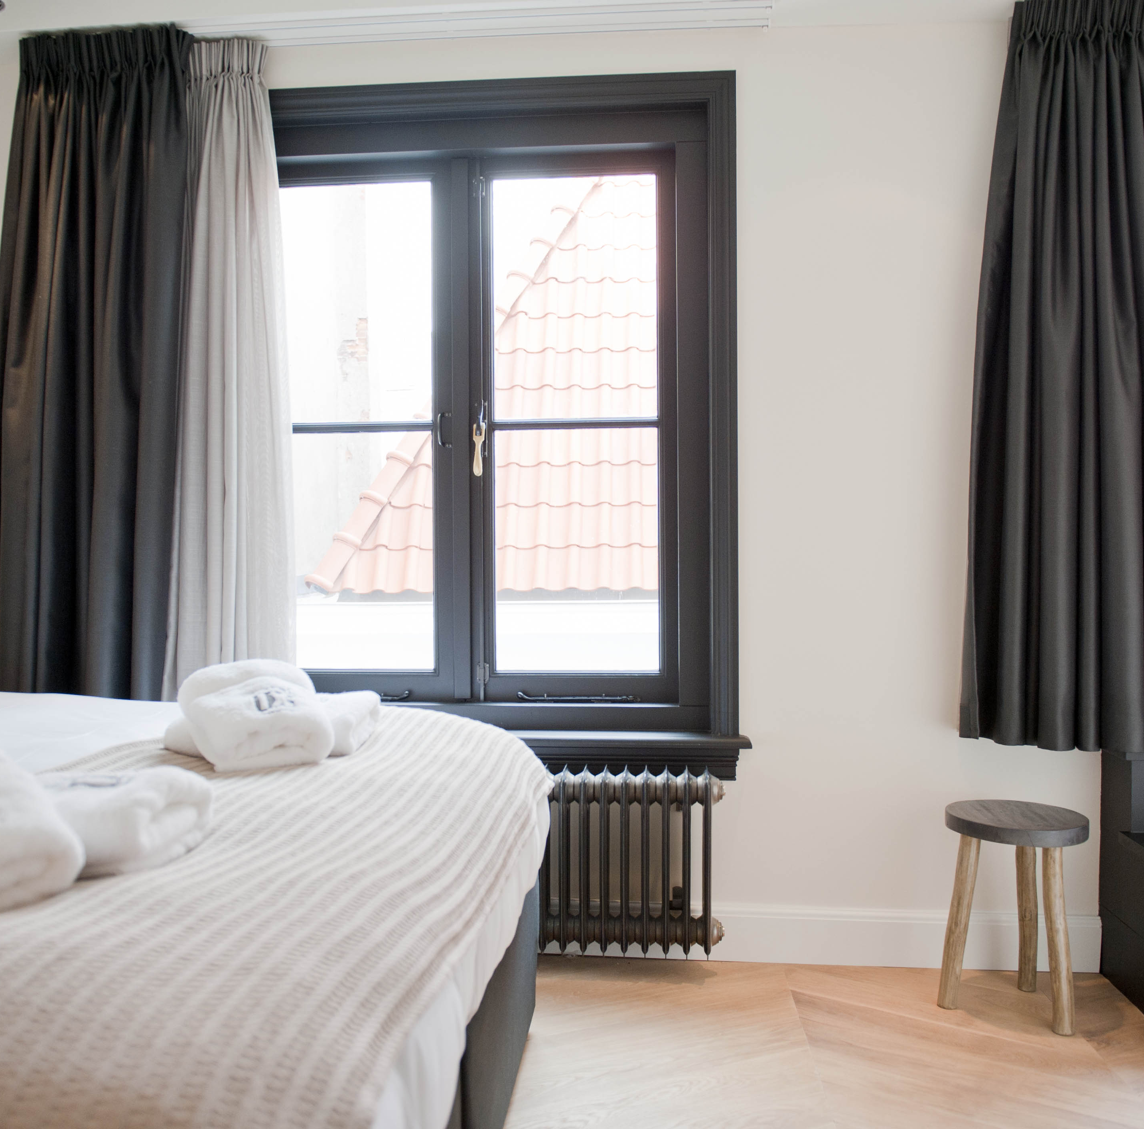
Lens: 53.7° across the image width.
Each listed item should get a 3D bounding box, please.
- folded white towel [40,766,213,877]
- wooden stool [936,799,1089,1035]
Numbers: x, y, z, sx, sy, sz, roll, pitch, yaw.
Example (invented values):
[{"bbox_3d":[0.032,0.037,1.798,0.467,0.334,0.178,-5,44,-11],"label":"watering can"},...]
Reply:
[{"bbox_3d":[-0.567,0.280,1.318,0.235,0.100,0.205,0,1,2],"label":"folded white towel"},{"bbox_3d":[1.000,0.791,2.526,0.316,0.444,0.294,0,1,5],"label":"wooden stool"}]

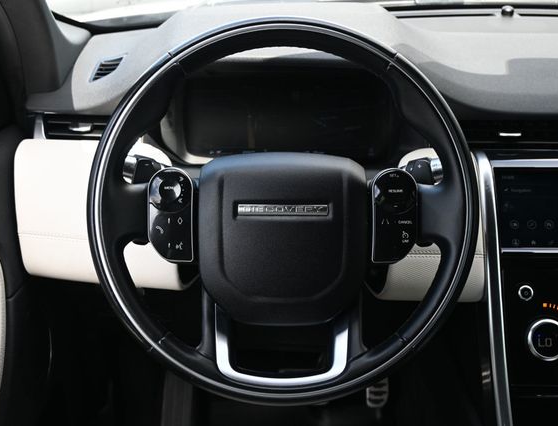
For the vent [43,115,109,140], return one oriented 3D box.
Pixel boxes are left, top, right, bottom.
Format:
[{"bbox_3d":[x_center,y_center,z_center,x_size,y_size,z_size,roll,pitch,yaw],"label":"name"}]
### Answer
[{"bbox_3d":[-0.242,-0.103,0.880,0.088,0.031,0.030,0,14,0],"label":"vent"}]

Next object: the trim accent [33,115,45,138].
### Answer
[{"bbox_3d":[-0.288,-0.103,0.875,0.015,0.030,0.016,0,14,0],"label":"trim accent"}]

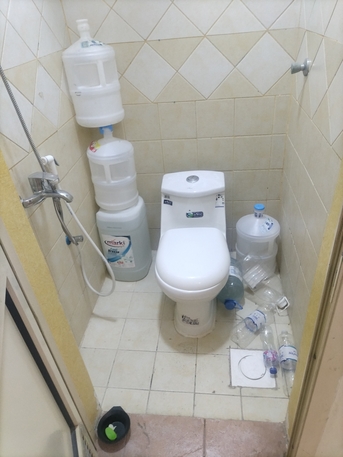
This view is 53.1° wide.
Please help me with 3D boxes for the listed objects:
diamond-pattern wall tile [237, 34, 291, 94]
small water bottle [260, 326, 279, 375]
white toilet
[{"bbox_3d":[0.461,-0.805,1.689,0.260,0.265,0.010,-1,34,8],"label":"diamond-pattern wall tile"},{"bbox_3d":[0.473,0.582,1.645,0.067,0.067,0.239,-2,36,7],"label":"small water bottle"},{"bbox_3d":[0.127,0.130,1.854,0.370,0.624,0.709,-1,34,7],"label":"white toilet"}]

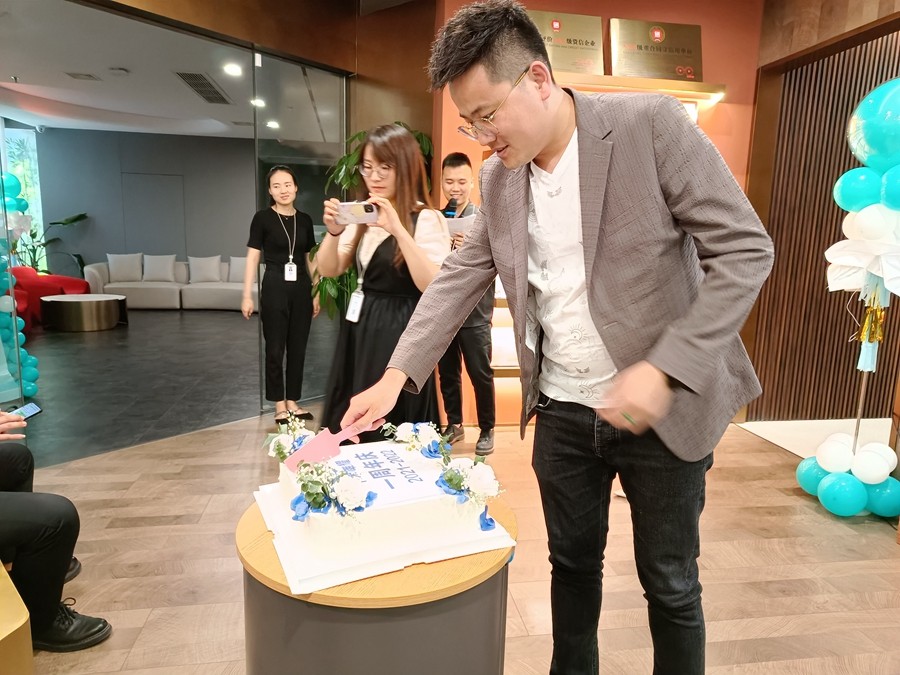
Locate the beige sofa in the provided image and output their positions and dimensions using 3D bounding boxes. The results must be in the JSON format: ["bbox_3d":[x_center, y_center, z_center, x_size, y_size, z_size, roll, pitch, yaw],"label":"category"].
[{"bbox_3d":[-4.193,-0.874,9.677,2.880,0.750,1.030,2,9,-1],"label":"beige sofa"}]

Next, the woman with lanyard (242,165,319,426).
[{"bbox_3d":[-1.112,-0.268,3.893,0.470,1.610,0.280,-2,10,-25],"label":"woman with lanyard"}]

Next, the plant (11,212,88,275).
[{"bbox_3d":[-6.163,-1.195,9.160,1.000,1.420,0.900,2,9,0],"label":"plant"}]

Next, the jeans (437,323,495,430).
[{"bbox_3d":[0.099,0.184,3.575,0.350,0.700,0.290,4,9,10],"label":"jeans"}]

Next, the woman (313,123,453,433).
[{"bbox_3d":[-0.271,0.011,2.374,0.470,1.600,0.430,10,12,41],"label":"woman"}]

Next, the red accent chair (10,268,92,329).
[{"bbox_3d":[-5.254,-0.555,7.587,0.950,0.720,1.150,5,10,20],"label":"red accent chair"}]

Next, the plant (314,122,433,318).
[{"bbox_3d":[-0.448,-0.370,3.843,0.720,1.870,0.680,2,9,0],"label":"plant"}]

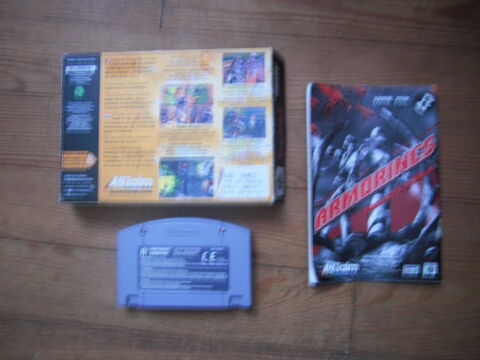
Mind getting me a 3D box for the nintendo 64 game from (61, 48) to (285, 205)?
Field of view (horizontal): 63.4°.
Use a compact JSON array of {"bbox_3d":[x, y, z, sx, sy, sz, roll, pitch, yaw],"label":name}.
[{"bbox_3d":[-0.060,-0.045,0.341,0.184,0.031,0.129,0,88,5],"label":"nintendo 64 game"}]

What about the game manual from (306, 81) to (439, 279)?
[{"bbox_3d":[0.116,0.003,0.341,0.114,0.006,0.175,0,88,5],"label":"game manual"}]

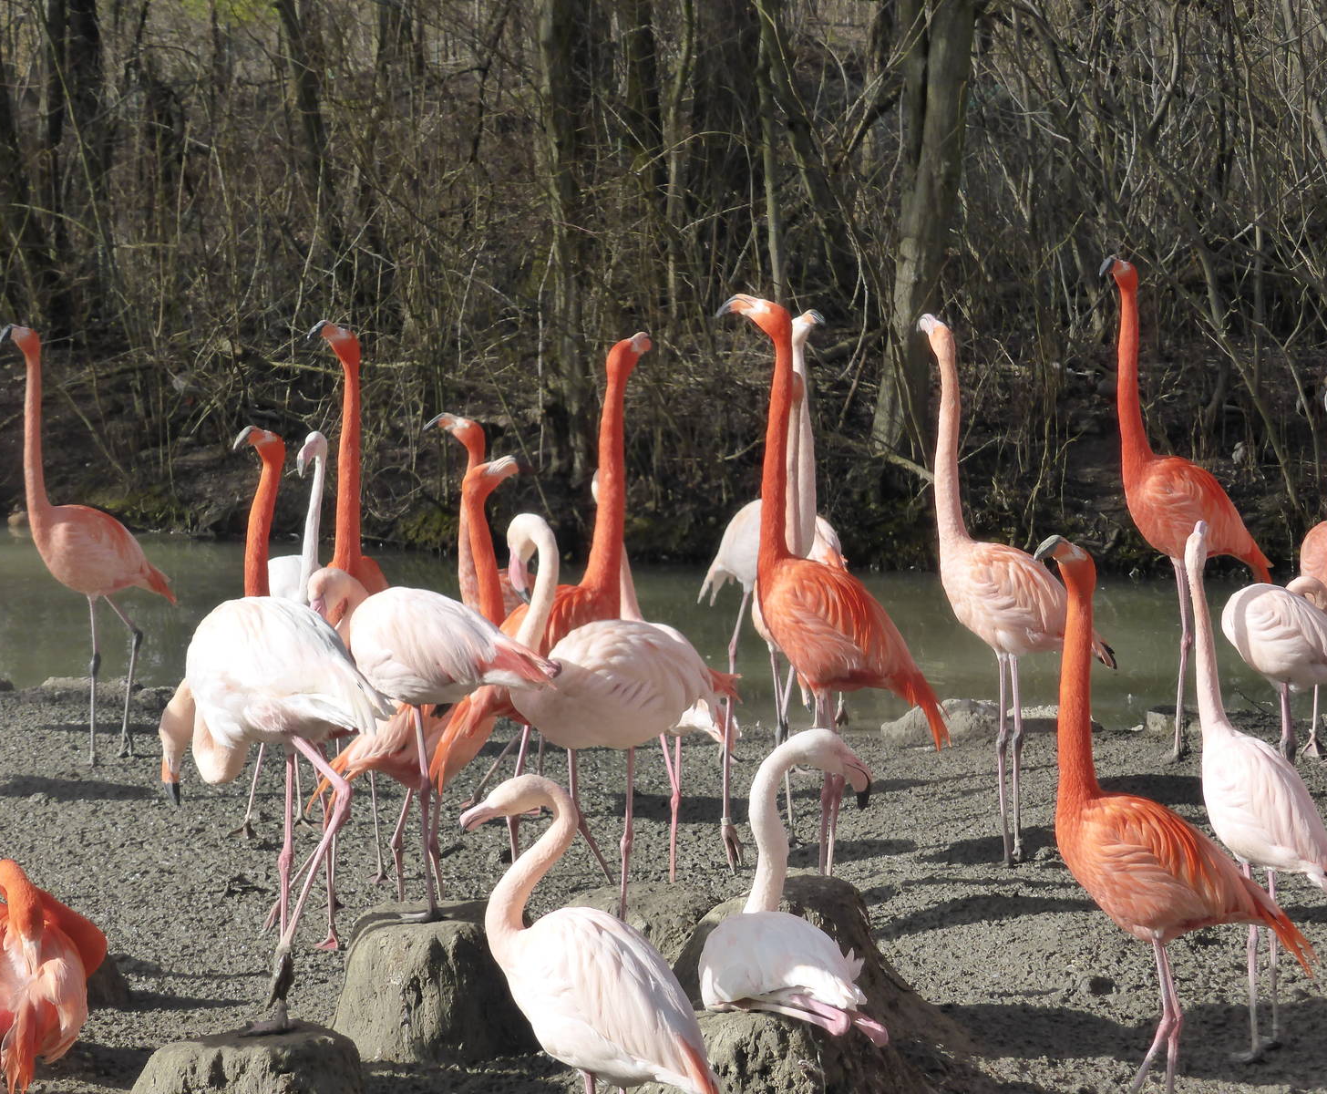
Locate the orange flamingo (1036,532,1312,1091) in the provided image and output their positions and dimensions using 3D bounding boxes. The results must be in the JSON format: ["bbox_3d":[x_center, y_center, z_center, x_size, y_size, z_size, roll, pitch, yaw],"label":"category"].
[{"bbox_3d":[0.992,0.587,6.050,0.540,1.237,0.260,3,10,16],"label":"orange flamingo"}]

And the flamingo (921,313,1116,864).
[{"bbox_3d":[0.913,0.118,8.050,0.500,1.431,0.250,5,11,25],"label":"flamingo"}]

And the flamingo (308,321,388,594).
[{"bbox_3d":[-0.737,0.168,7.650,0.260,1.439,0.480,6,12,31],"label":"flamingo"}]

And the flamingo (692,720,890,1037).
[{"bbox_3d":[0.257,0.673,6.250,0.460,0.626,0.300,7,12,39],"label":"flamingo"}]

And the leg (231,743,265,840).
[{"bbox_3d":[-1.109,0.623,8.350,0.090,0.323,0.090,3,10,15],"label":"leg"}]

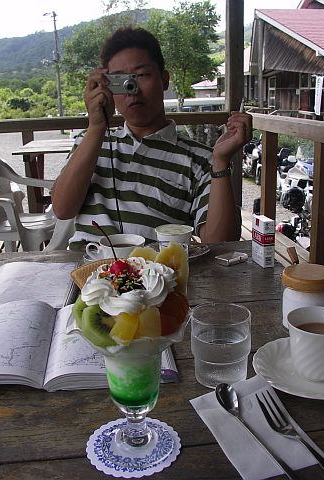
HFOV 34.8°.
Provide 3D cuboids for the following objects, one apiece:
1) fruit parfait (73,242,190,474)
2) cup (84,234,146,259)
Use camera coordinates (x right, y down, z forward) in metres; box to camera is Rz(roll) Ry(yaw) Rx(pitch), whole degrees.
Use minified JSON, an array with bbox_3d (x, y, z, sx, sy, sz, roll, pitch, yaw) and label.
[{"bbox_3d":[-0.029,0.105,0.489,0.113,0.205,0.115,-4,16,-8],"label":"fruit parfait"},{"bbox_3d":[-0.084,0.032,0.973,0.108,0.062,0.085,-6,16,-14],"label":"cup"}]

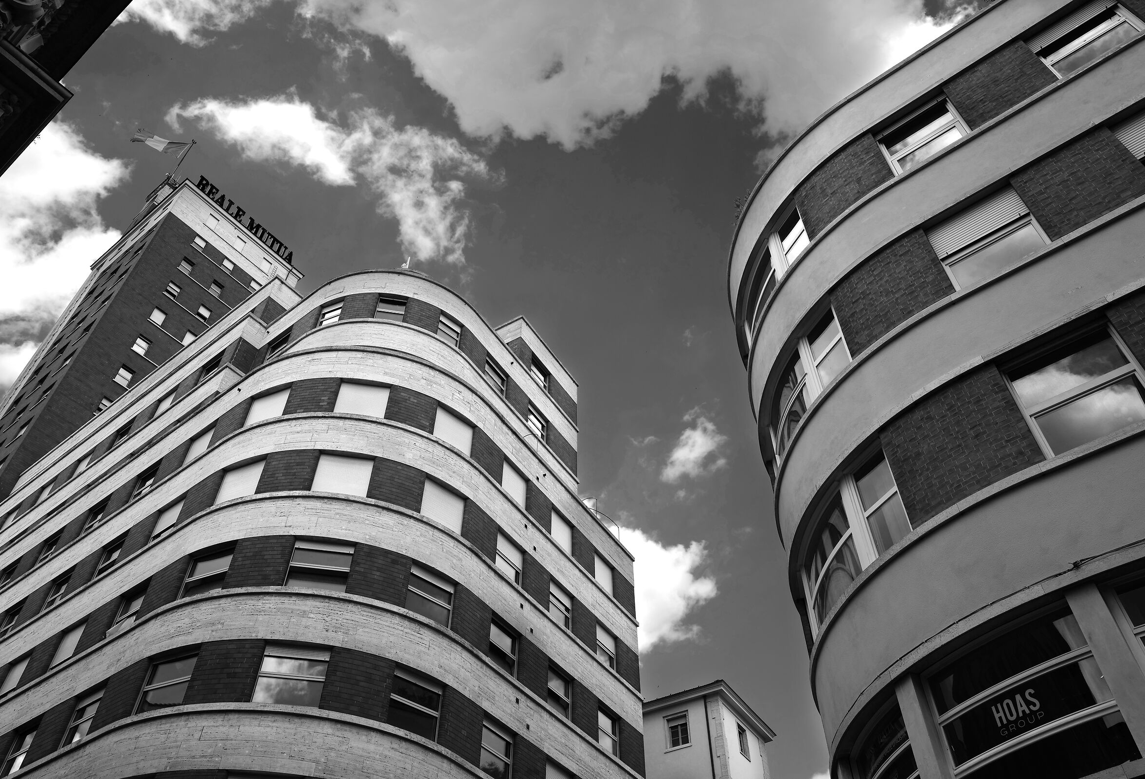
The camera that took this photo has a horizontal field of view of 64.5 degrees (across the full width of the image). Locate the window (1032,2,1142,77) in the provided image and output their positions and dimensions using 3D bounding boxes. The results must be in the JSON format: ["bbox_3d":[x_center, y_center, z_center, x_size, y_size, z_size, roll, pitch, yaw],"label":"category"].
[{"bbox_3d":[8.714,-5.867,15.347,1.417,1.483,0.150,-31,-55,25],"label":"window"}]

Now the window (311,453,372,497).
[{"bbox_3d":[-7.264,2.776,28.839,1.768,1.579,0.180,8,-48,-7],"label":"window"}]

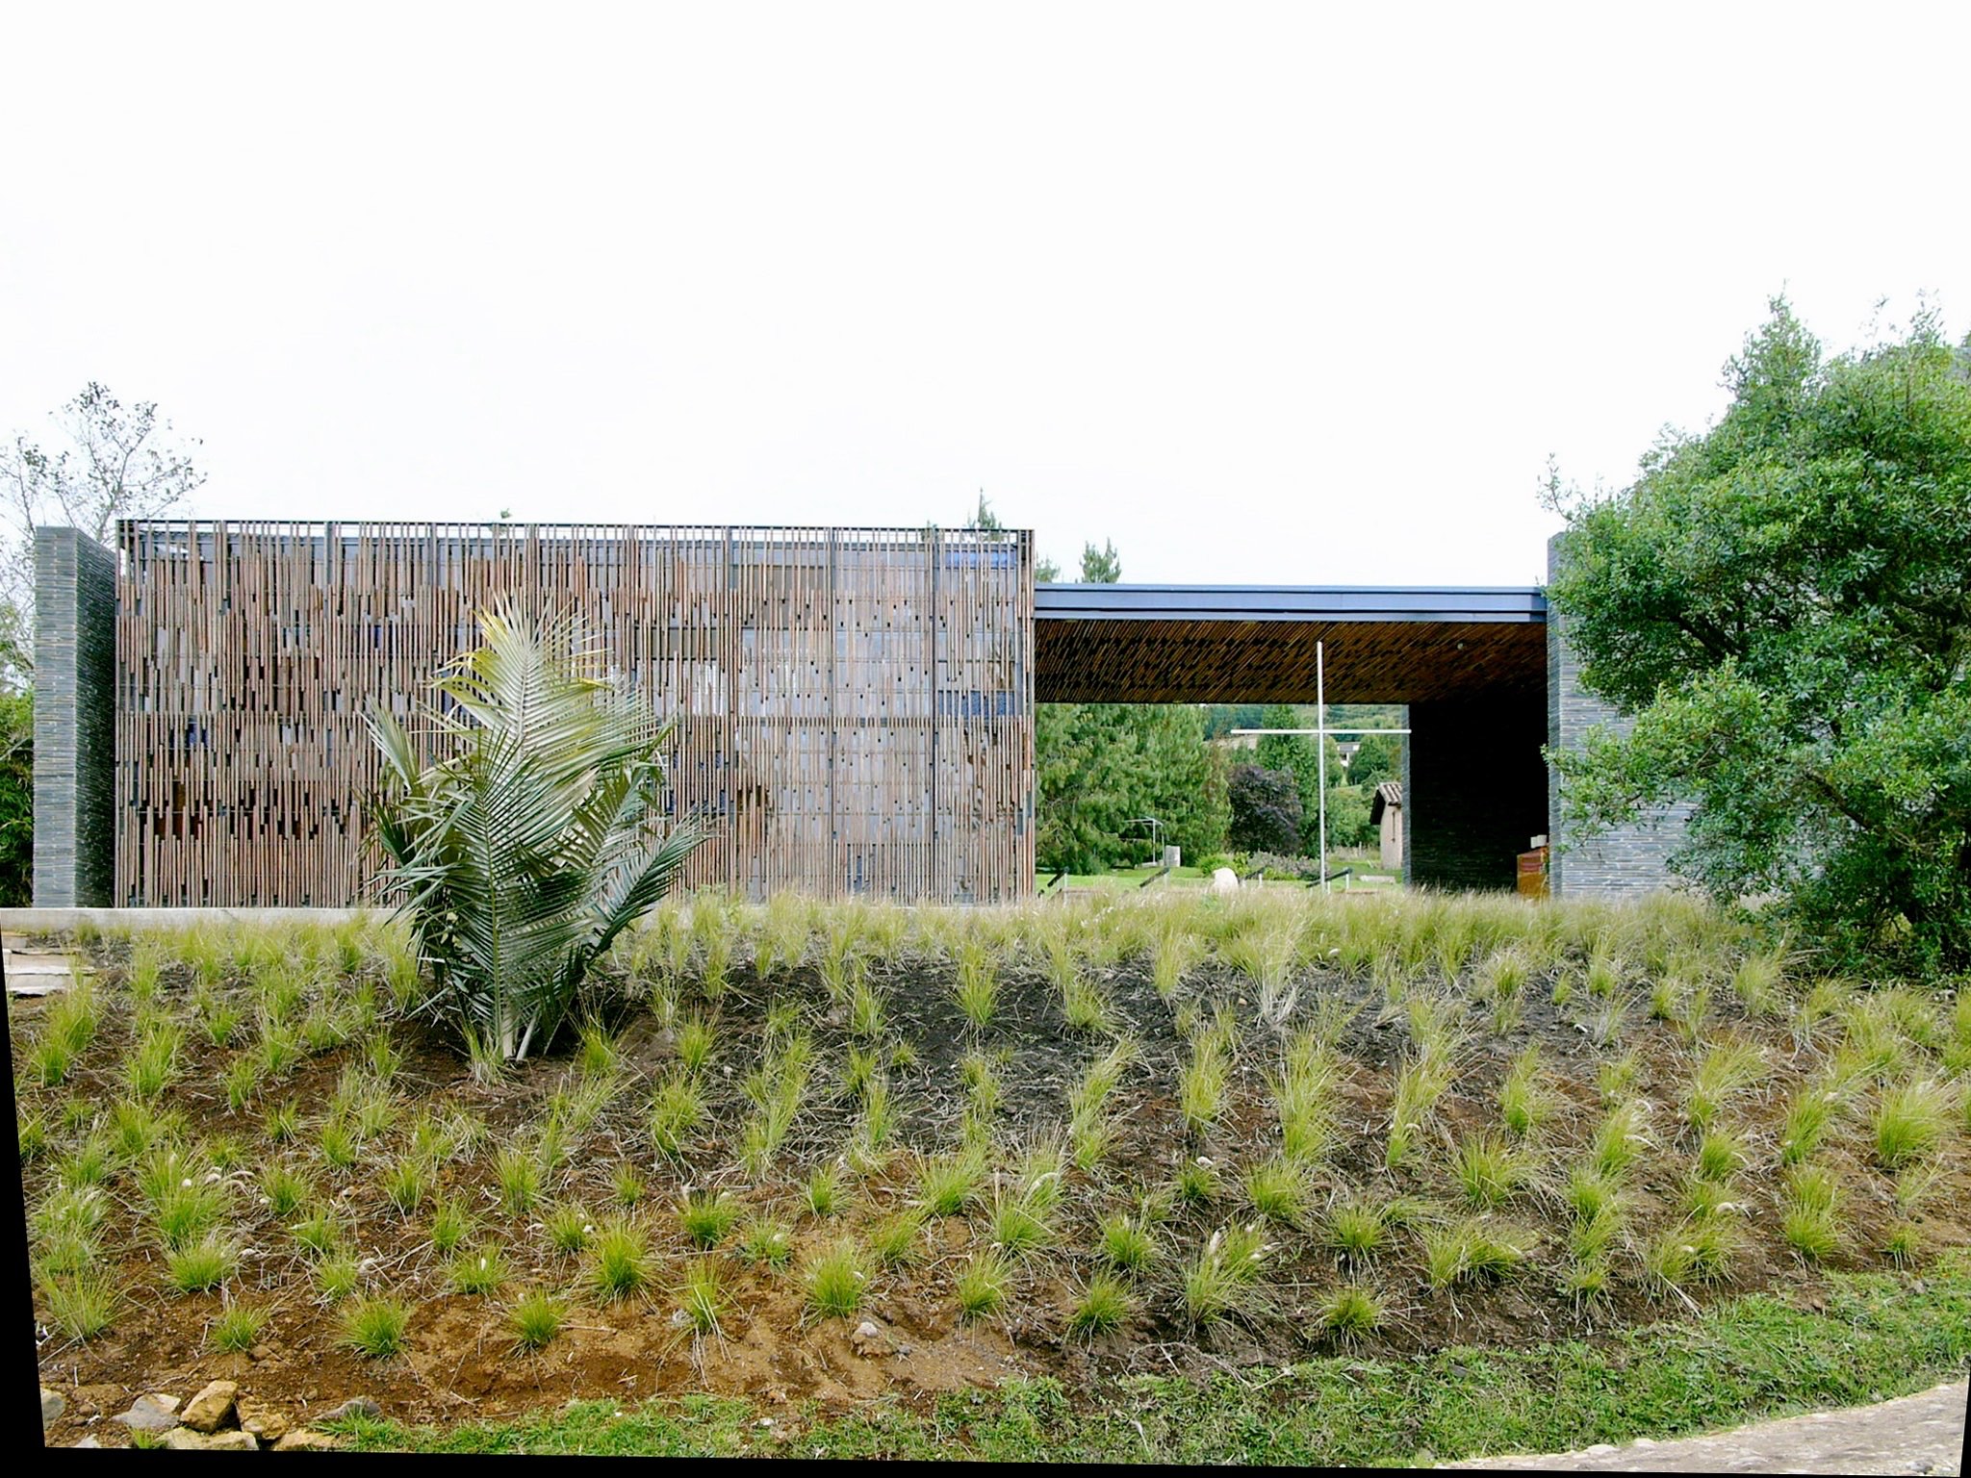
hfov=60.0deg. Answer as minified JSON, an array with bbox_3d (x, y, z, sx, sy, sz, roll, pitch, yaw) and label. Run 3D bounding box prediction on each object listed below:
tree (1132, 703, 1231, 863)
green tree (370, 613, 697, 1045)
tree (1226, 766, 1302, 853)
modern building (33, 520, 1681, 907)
[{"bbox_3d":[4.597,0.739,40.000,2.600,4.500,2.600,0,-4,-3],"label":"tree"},{"bbox_3d":[-3.101,0.633,11.800,2.300,3.150,2.200,0,-4,-3],"label":"green tree"},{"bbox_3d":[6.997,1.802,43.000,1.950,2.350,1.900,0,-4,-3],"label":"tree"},{"bbox_3d":[-1.150,-0.030,19.900,16.900,4.100,5.000,0,-4,-3],"label":"modern building"}]

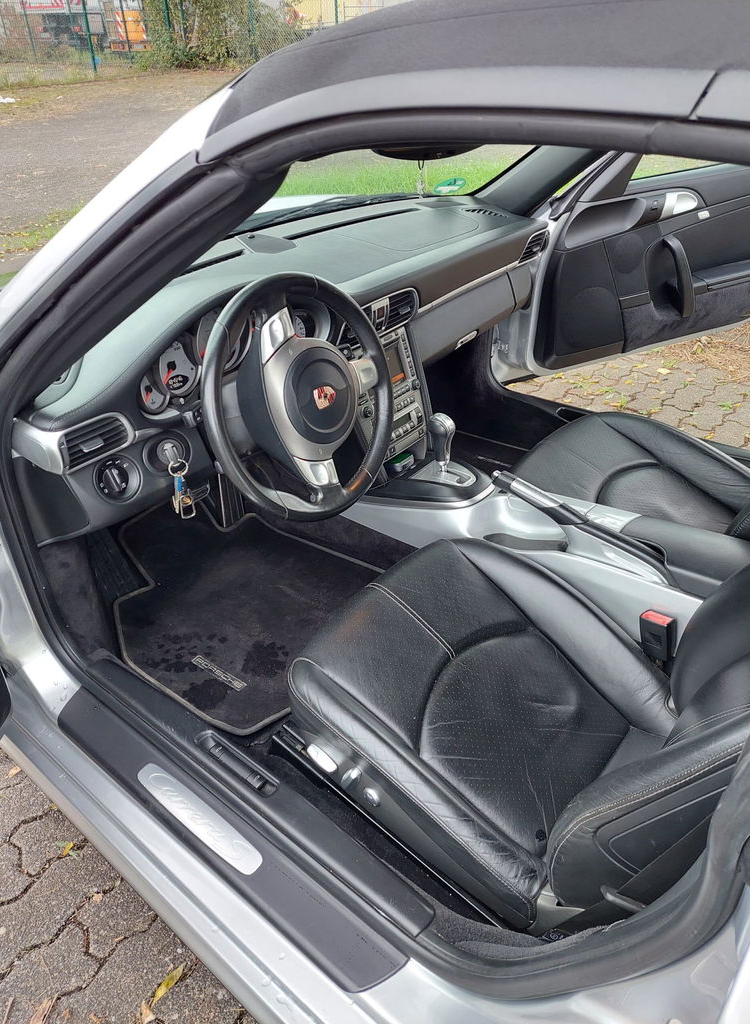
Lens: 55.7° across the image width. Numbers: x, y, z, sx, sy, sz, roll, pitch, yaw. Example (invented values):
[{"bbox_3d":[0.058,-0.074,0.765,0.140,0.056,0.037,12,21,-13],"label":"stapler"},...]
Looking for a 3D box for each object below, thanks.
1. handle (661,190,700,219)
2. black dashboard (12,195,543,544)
[{"bbox_3d":[0.920,-0.928,2.137,0.155,0.080,0.045,-19,38,-25],"label":"handle"},{"bbox_3d":[-0.105,-0.376,1.460,0.480,0.410,1.430,24,41,31],"label":"black dashboard"}]

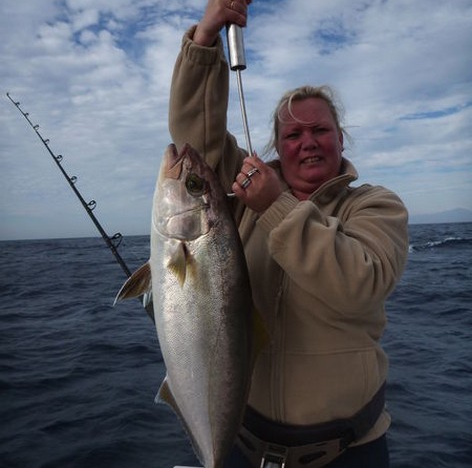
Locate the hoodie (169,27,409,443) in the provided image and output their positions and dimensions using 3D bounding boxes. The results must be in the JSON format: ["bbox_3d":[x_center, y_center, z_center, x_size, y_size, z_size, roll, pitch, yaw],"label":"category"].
[{"bbox_3d":[0.145,0.020,1.210,0.540,0.930,0.430,-2,0,26],"label":"hoodie"}]

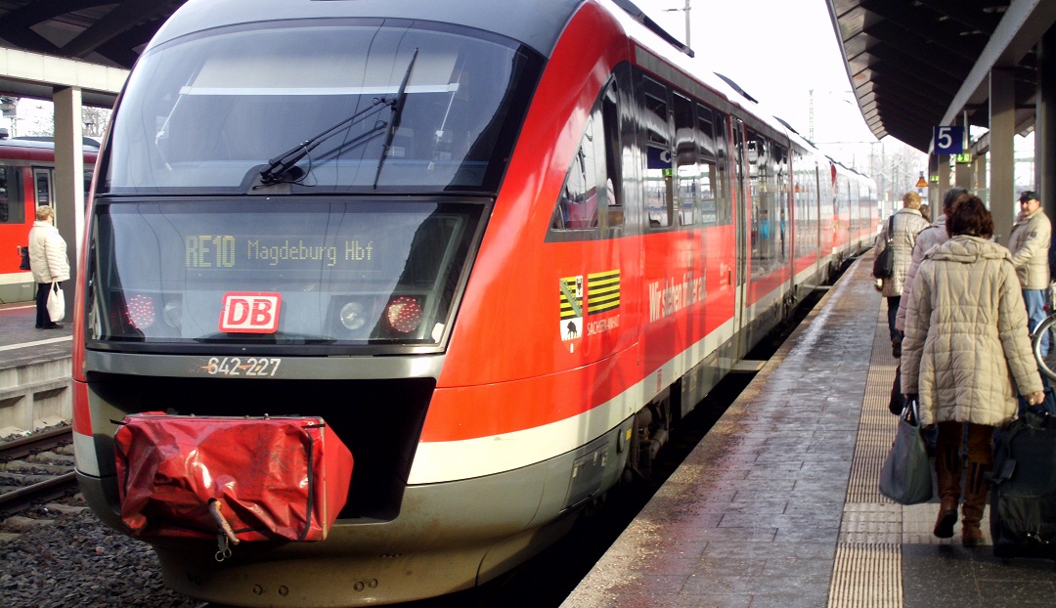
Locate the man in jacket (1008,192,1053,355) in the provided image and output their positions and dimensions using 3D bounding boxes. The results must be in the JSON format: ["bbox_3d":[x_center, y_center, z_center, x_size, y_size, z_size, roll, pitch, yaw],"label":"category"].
[{"bbox_3d":[5.277,-0.313,20.200,0.470,1.766,0.550,-2,3,-30],"label":"man in jacket"}]

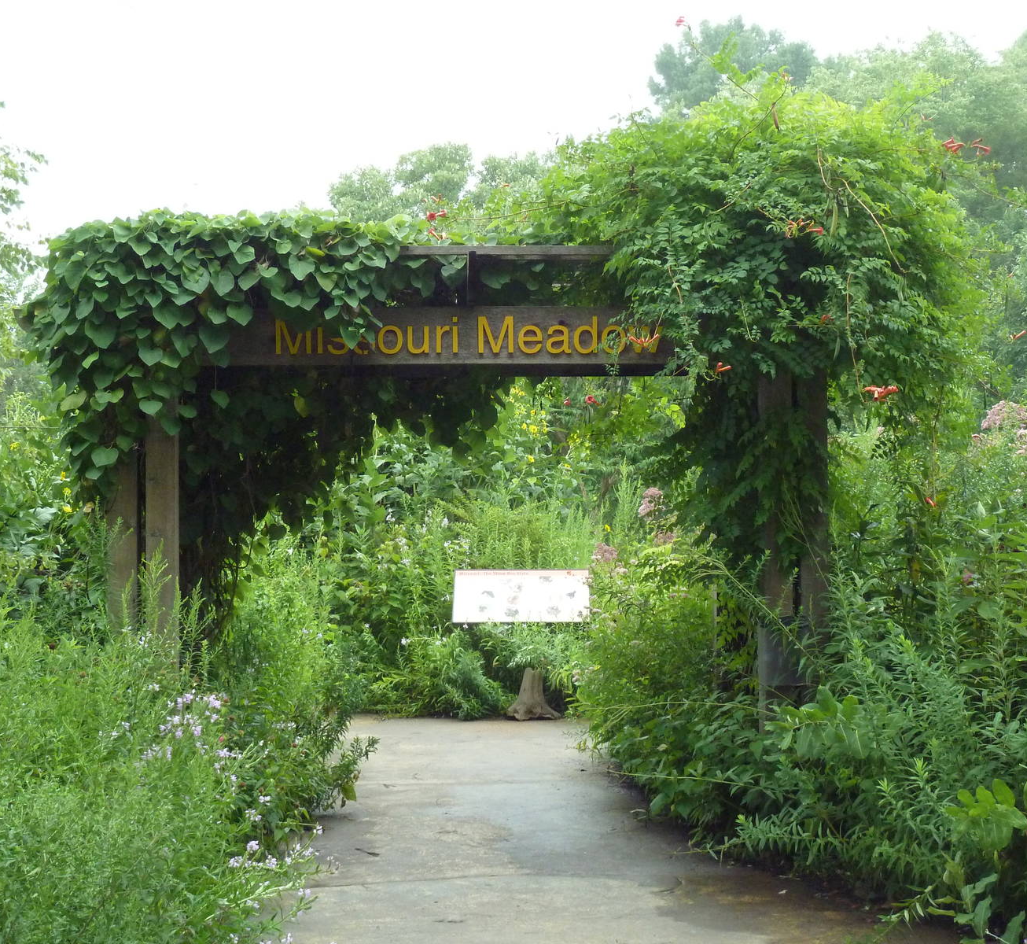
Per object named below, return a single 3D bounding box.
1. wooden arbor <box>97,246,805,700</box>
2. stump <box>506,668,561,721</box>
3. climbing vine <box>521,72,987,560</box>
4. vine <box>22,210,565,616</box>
[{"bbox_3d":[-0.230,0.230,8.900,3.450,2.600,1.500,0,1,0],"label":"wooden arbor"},{"bbox_3d":[0.125,1.365,10.850,0.345,0.310,0.330,0,1,0],"label":"stump"},{"bbox_3d":[1.200,-0.800,8.750,2.280,2.450,2.000,0,1,0],"label":"climbing vine"},{"bbox_3d":[-1.080,-0.220,8.800,2.650,2.020,1.750,0,1,0],"label":"vine"}]

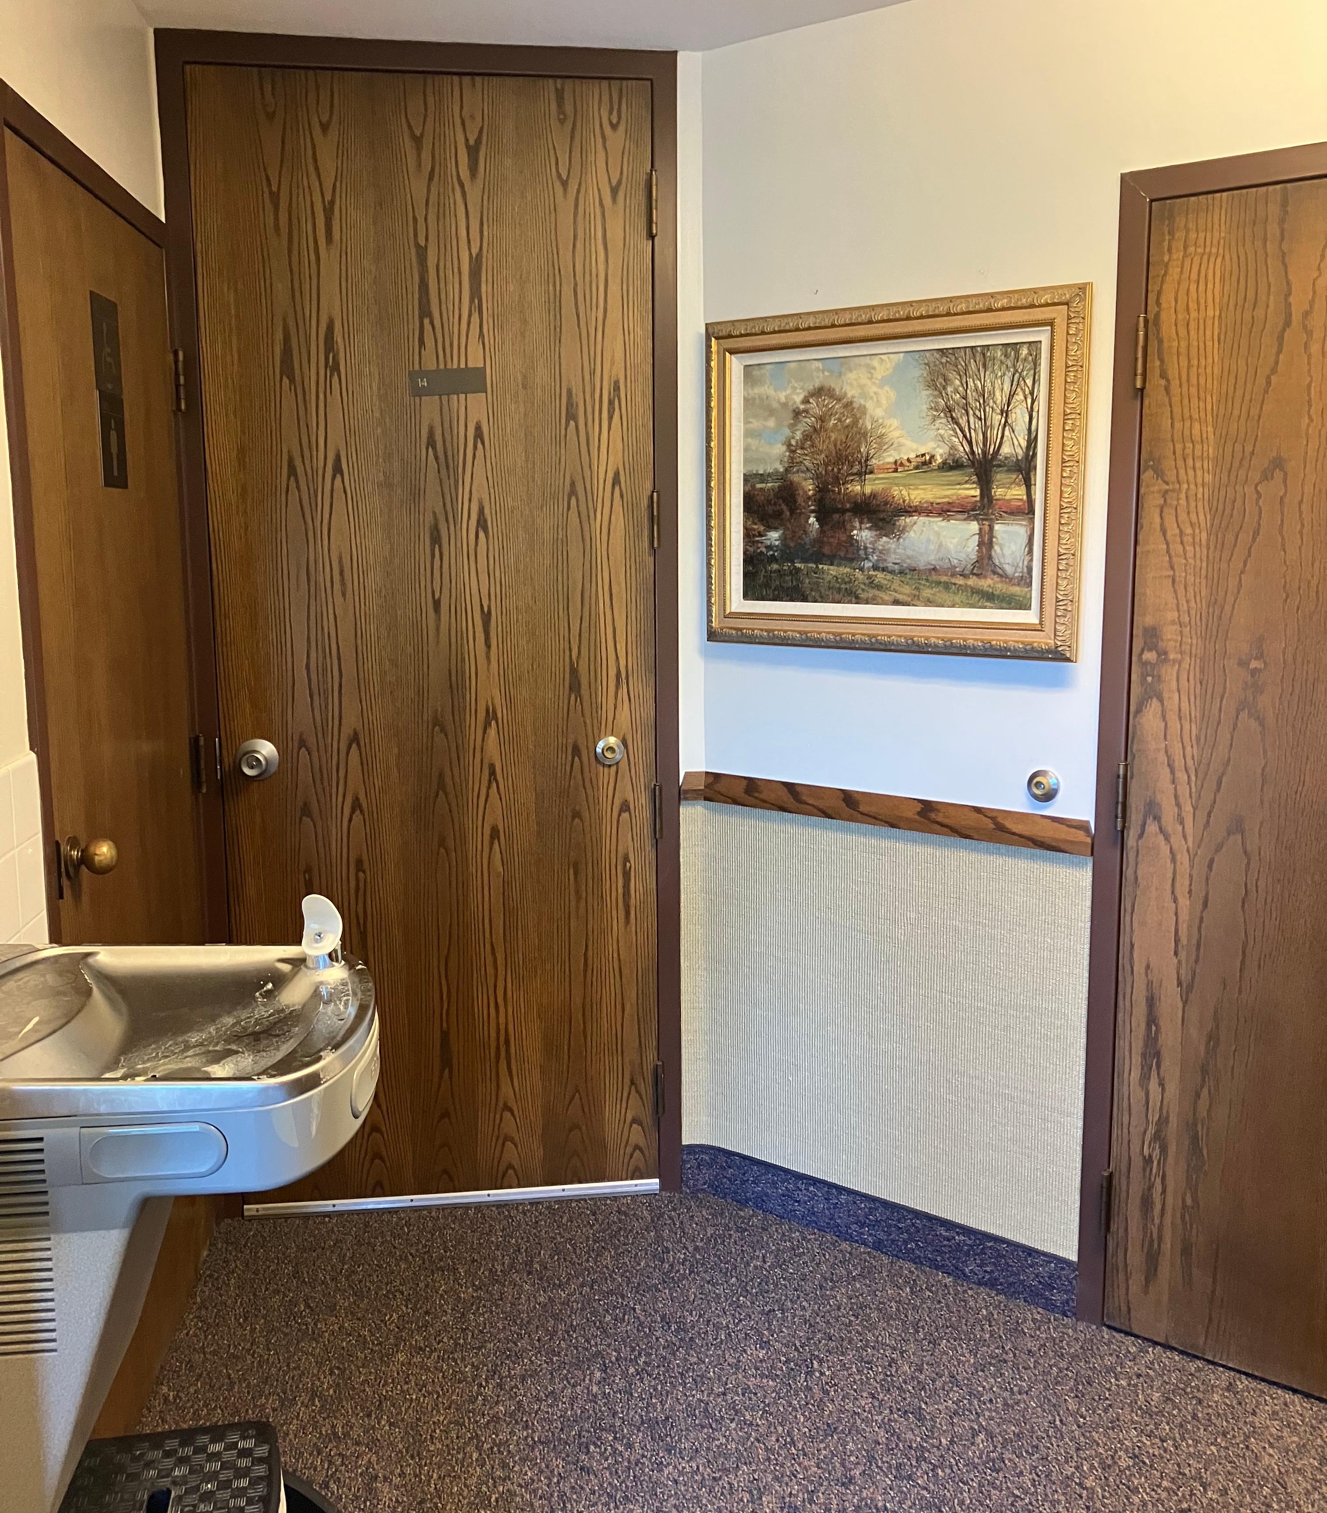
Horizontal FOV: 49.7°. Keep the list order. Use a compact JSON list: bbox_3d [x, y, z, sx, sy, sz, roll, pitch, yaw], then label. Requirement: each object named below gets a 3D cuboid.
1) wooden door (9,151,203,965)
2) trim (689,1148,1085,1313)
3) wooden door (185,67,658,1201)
[{"bbox_3d":[-0.938,0.087,2.509,0.045,2.020,0.914,-1,9,-6],"label":"wooden door"},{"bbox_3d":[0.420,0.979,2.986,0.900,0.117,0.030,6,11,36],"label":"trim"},{"bbox_3d":[-0.470,-0.177,3.026,0.912,2.375,0.045,-1,9,-7],"label":"wooden door"}]

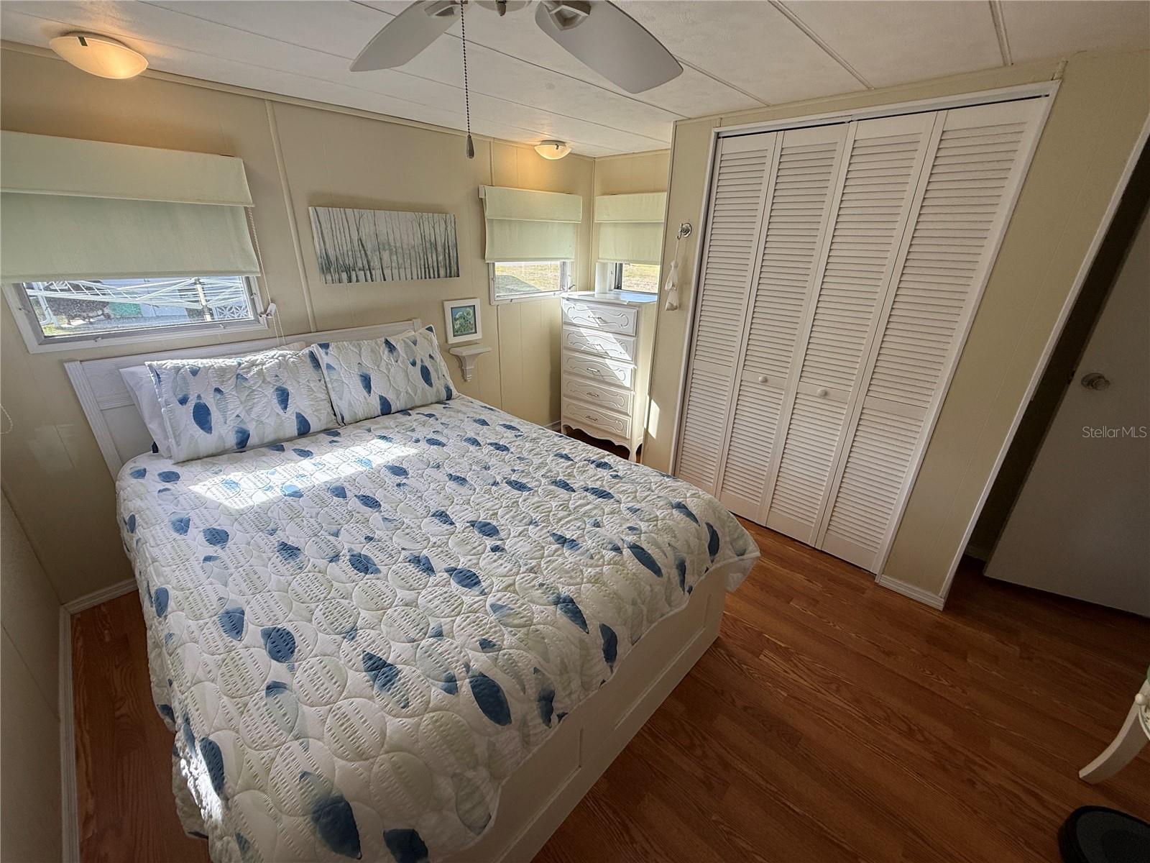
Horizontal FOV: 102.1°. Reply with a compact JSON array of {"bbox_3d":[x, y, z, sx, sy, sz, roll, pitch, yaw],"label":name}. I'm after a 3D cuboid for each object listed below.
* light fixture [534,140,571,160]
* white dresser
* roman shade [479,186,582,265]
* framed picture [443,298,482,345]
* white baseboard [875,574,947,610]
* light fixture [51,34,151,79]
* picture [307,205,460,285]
[{"bbox_3d":[-0.135,-1.727,2.871,0.230,0.091,0.230,2,23,-1],"label":"light fixture"},{"bbox_3d":[0.288,-0.391,3.482,0.710,1.174,0.410,23,30,40],"label":"white dresser"},{"bbox_3d":[-0.268,-1.366,3.115,0.065,0.430,0.830,23,30,40],"label":"roman shade"},{"bbox_3d":[-0.710,-0.706,2.960,0.022,0.254,0.254,23,30,40],"label":"framed picture"},{"bbox_3d":[1.634,0.777,2.260,0.260,0.065,0.016,23,30,40],"label":"white baseboard"},{"bbox_3d":[-1.501,-1.182,1.479,0.228,0.090,0.228,23,30,40],"label":"light fixture"},{"bbox_3d":[-0.978,-0.997,2.514,0.038,0.348,0.770,23,30,40],"label":"picture"}]

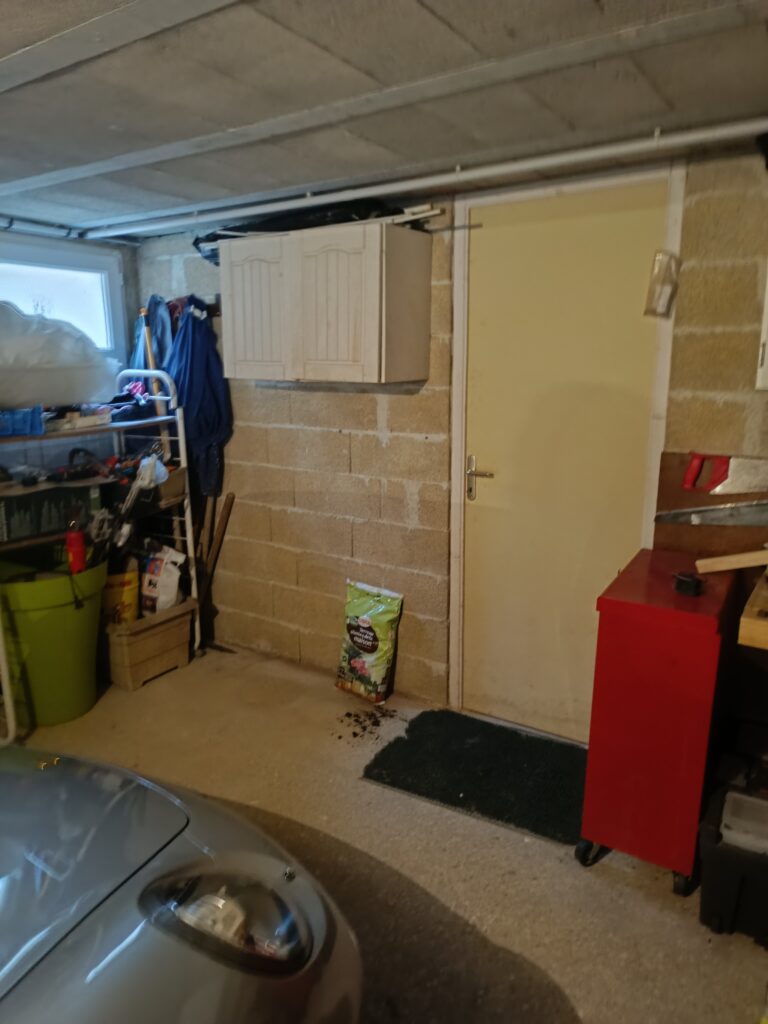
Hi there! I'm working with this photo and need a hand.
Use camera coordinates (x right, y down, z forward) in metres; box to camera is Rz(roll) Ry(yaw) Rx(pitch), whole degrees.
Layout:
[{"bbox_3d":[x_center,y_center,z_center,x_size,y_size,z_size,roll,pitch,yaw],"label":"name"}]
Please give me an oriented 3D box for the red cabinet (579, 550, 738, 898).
[{"bbox_3d":[0.882,0.632,2.252,0.315,0.880,0.550,8,16,31],"label":"red cabinet"}]

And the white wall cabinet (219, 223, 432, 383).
[{"bbox_3d":[-0.245,-0.823,2.898,0.805,0.553,0.340,8,16,32],"label":"white wall cabinet"}]

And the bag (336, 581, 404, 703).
[{"bbox_3d":[-0.066,0.597,3.256,0.295,0.500,0.120,8,12,32],"label":"bag"}]

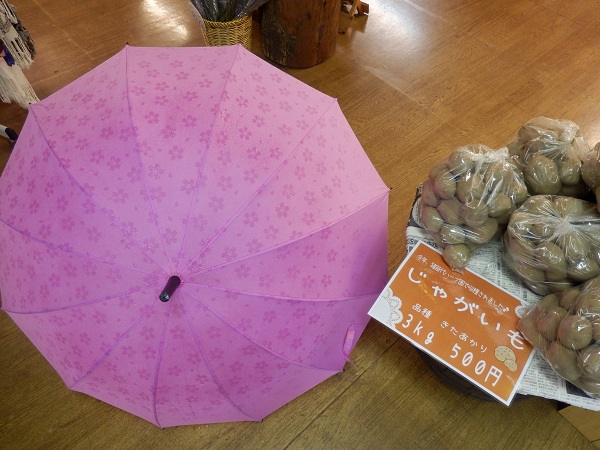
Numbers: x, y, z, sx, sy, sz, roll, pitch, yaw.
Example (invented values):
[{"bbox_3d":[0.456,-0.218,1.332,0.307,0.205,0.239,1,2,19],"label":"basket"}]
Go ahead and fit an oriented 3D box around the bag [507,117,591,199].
[{"bbox_3d":[0.552,-0.132,0.973,0.190,0.200,0.205,3,57,0],"label":"bag"}]

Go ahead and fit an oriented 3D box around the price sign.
[{"bbox_3d":[0.323,0.185,0.881,0.297,0.010,0.210,32,64,19],"label":"price sign"}]

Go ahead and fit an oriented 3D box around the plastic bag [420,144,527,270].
[{"bbox_3d":[0.365,-0.052,0.913,0.210,0.200,0.225,3,57,0],"label":"plastic bag"}]

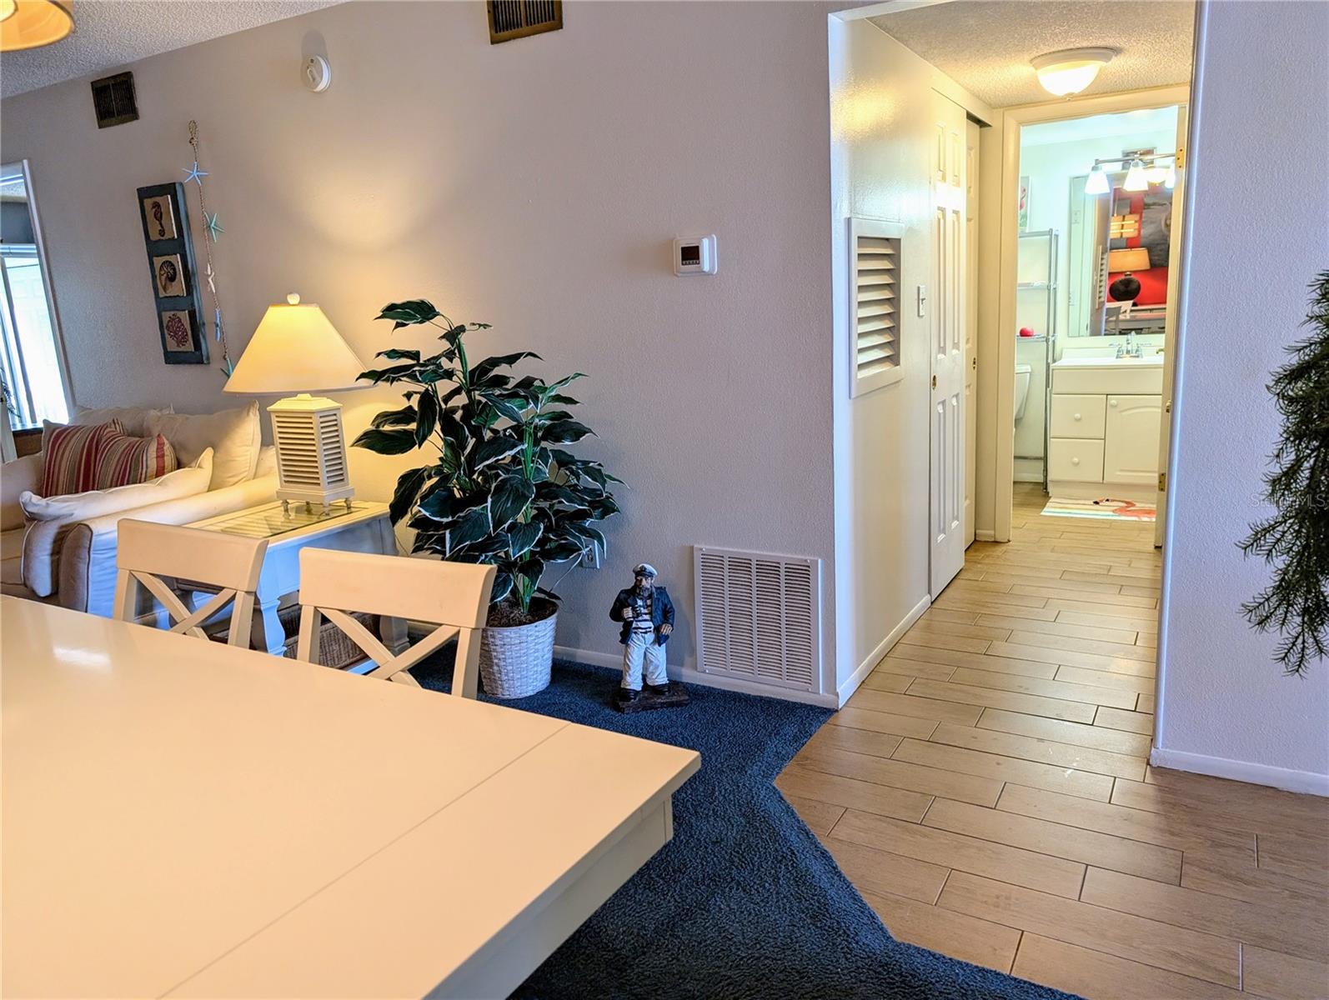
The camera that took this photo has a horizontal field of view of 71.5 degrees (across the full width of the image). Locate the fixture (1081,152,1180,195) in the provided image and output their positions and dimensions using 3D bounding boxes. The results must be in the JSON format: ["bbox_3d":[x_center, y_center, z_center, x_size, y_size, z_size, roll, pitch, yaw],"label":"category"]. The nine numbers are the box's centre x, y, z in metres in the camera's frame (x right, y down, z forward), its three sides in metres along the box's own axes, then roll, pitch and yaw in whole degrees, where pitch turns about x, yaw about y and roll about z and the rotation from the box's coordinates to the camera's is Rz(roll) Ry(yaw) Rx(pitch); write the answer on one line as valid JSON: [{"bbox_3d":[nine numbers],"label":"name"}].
[{"bbox_3d":[2.824,-1.970,5.513,0.564,0.242,0.191,4,14,30],"label":"fixture"}]

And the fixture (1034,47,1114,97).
[{"bbox_3d":[1.530,-1.589,3.459,0.302,0.146,0.302,4,14,30],"label":"fixture"}]

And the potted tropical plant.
[{"bbox_3d":[-0.633,0.016,3.146,0.887,1.375,0.705,4,14,30],"label":"potted tropical plant"}]

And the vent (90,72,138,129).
[{"bbox_3d":[-2.529,-1.834,4.243,0.324,0.204,0.020,4,14,30],"label":"vent"}]

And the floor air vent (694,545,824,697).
[{"bbox_3d":[0.302,0.400,3.085,0.460,0.462,0.020,4,14,30],"label":"floor air vent"}]

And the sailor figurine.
[{"bbox_3d":[-0.058,0.448,3.093,0.262,0.494,0.191,-4,12,-6],"label":"sailor figurine"}]

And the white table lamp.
[{"bbox_3d":[-1.422,-0.377,3.630,0.615,0.846,0.494,4,14,30],"label":"white table lamp"}]

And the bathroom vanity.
[{"bbox_3d":[2.845,-0.450,5.718,0.786,0.846,0.464,4,14,30],"label":"bathroom vanity"}]

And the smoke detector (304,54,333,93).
[{"bbox_3d":[-1.337,-1.640,3.554,0.131,0.131,0.042,4,14,30],"label":"smoke detector"}]

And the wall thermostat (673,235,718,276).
[{"bbox_3d":[0.089,-0.772,2.915,0.150,0.113,0.034,4,14,30],"label":"wall thermostat"}]

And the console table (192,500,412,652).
[{"bbox_3d":[-1.448,0.358,3.634,0.665,0.589,0.685,4,14,30],"label":"console table"}]

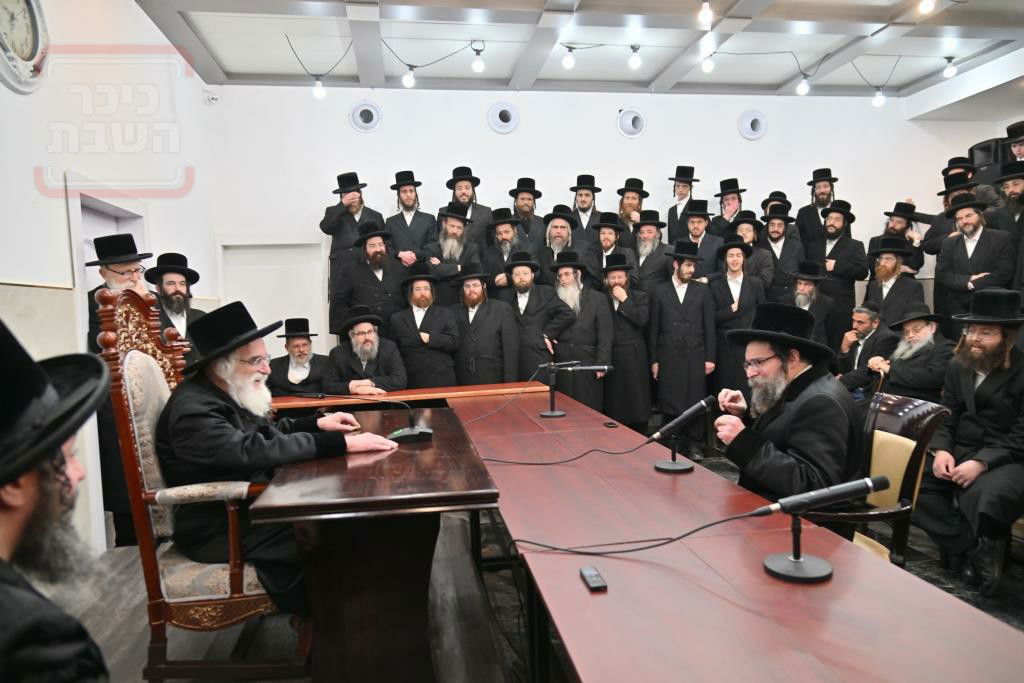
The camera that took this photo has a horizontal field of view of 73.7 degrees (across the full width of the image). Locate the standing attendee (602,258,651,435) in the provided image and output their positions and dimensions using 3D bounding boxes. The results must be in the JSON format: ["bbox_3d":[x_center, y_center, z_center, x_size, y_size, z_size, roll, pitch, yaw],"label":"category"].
[{"bbox_3d":[0.990,0.124,5.850,0.480,1.760,0.400,-1,3,19],"label":"standing attendee"}]

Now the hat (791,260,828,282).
[{"bbox_3d":[2.658,-0.625,6.100,0.340,0.150,0.370,0,3,37],"label":"hat"}]

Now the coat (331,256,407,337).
[{"bbox_3d":[-1.285,-0.195,6.279,0.640,1.150,0.400,-3,3,-23],"label":"coat"}]

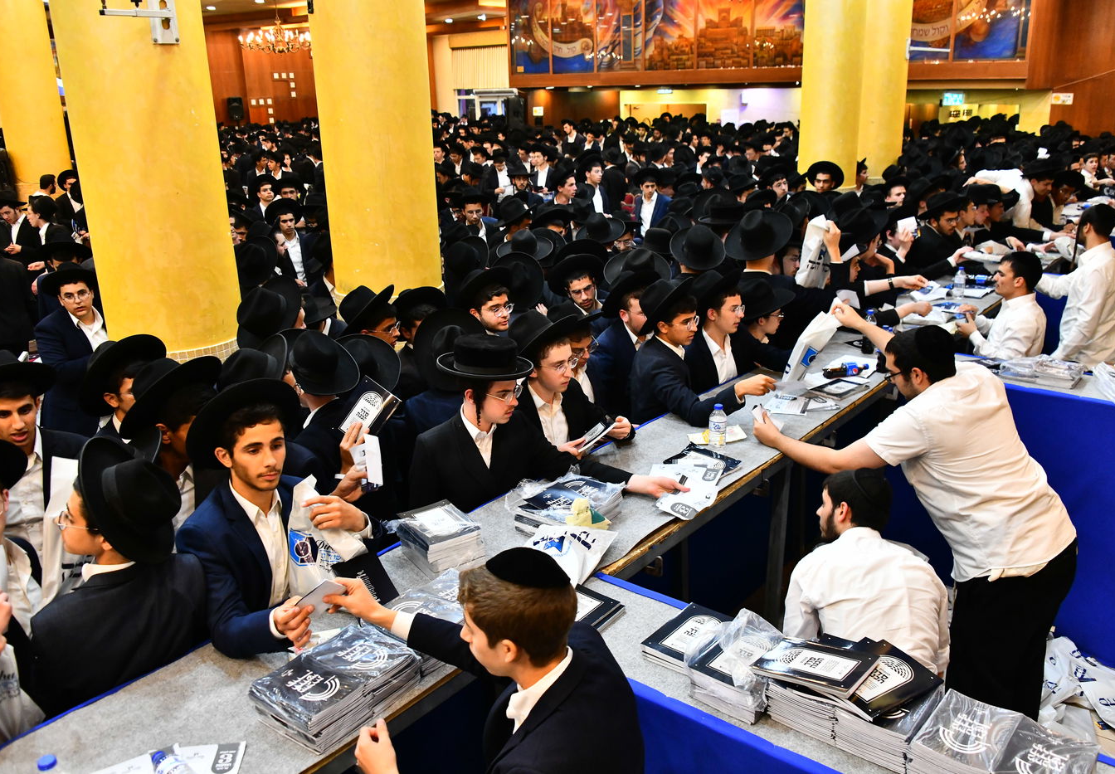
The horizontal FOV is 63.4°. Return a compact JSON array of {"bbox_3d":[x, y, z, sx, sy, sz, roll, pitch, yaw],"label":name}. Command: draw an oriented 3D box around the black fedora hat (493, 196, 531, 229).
[{"bbox_3d":[-0.319,-1.277,6.550,0.350,0.145,0.310,-28,19,0],"label":"black fedora hat"}]

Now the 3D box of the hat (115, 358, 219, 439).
[{"bbox_3d":[-1.125,0.007,2.550,0.360,0.140,0.320,-34,10,16],"label":"hat"}]

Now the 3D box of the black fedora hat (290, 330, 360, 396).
[{"bbox_3d":[-0.811,-0.100,3.100,0.310,0.145,0.350,-15,51,-38],"label":"black fedora hat"}]

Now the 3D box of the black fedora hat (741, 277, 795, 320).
[{"bbox_3d":[0.999,-0.415,4.350,0.350,0.145,0.310,-32,27,-18],"label":"black fedora hat"}]

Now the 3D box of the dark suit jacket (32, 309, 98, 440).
[{"bbox_3d":[-2.346,-0.008,4.486,0.500,0.750,0.330,-17,23,-41],"label":"dark suit jacket"}]

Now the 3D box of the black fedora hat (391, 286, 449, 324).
[{"bbox_3d":[-0.646,-0.384,4.100,0.340,0.135,0.310,-26,3,32],"label":"black fedora hat"}]

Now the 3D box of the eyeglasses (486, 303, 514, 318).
[{"bbox_3d":[-0.284,-0.350,3.976,0.140,0.045,0.140,20,27,32],"label":"eyeglasses"}]

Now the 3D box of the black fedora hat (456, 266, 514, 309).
[{"bbox_3d":[-0.356,-0.459,4.350,0.330,0.140,0.370,-18,-19,-42],"label":"black fedora hat"}]

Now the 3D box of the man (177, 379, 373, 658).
[{"bbox_3d":[-0.701,0.852,2.452,0.550,1.800,0.550,-17,23,-41],"label":"man"}]

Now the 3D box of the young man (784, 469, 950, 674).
[{"bbox_3d":[0.825,0.857,2.846,0.520,1.340,0.780,-7,19,-17],"label":"young man"}]

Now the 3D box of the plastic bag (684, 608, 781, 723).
[{"bbox_3d":[0.431,0.626,2.016,0.225,0.100,0.165,-17,23,-42],"label":"plastic bag"}]

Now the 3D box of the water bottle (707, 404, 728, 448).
[{"bbox_3d":[0.577,0.135,3.252,0.064,0.155,0.064,-2,17,0],"label":"water bottle"}]

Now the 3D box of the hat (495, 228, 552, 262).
[{"bbox_3d":[-0.203,-0.831,5.200,0.320,0.135,0.360,16,43,44],"label":"hat"}]

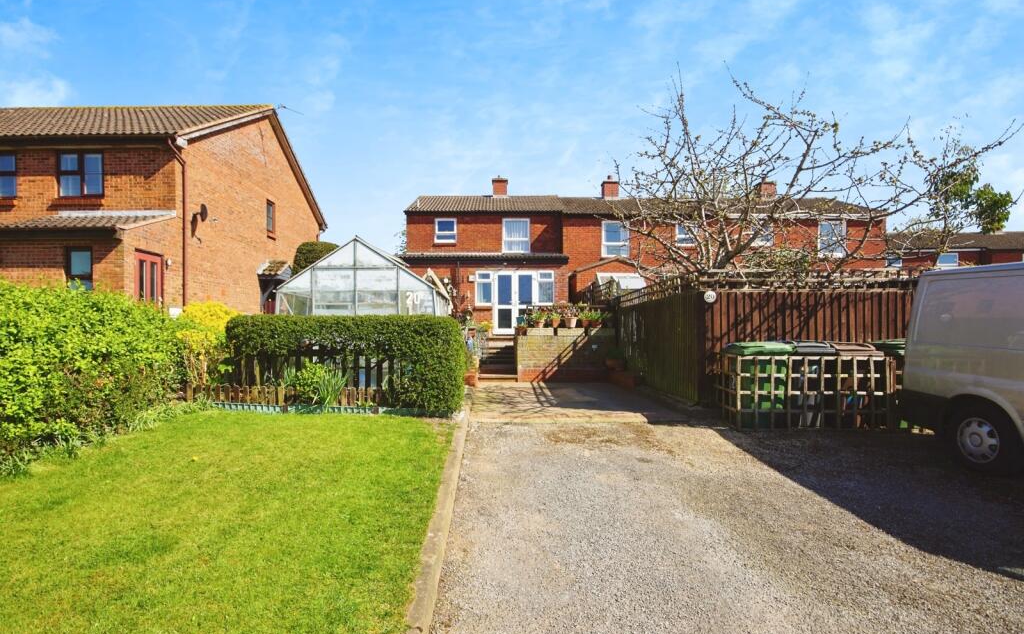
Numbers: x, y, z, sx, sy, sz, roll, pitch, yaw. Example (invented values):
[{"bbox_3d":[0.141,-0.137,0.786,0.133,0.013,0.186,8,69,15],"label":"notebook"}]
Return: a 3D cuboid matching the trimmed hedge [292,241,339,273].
[{"bbox_3d":[-5.750,-0.700,15.500,1.900,3.100,2.000,0,0,0],"label":"trimmed hedge"}]

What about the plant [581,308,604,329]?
[{"bbox_3d":[1.790,0.020,11.400,0.500,0.470,0.400,0,0,0],"label":"plant"}]

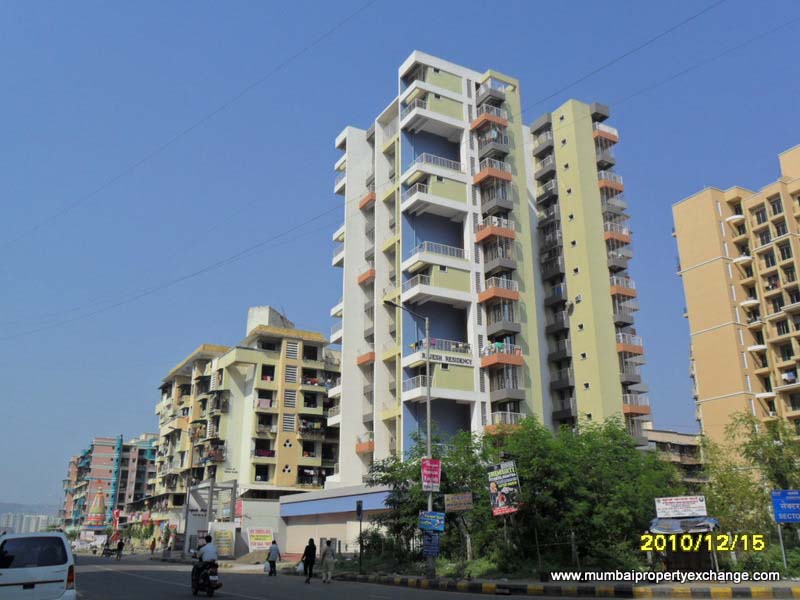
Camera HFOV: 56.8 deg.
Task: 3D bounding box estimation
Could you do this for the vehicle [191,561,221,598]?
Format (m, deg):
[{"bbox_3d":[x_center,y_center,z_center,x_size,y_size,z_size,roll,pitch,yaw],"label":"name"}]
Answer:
[{"bbox_3d":[-5.661,8.033,21.481,0.750,1.100,1.950,11,-21,-31],"label":"vehicle"}]

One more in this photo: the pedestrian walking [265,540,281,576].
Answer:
[{"bbox_3d":[-6.155,12.400,35.720,0.620,1.660,0.420,4,-18,-15],"label":"pedestrian walking"}]

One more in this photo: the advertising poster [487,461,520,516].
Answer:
[{"bbox_3d":[3.587,6.532,25.583,1.075,1.670,0.050,-21,-27,32],"label":"advertising poster"}]

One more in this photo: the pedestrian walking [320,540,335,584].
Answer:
[{"bbox_3d":[-2.910,10.473,29.685,0.550,1.600,0.400,4,-18,-14],"label":"pedestrian walking"}]

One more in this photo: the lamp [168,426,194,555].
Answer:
[{"bbox_3d":[-17.941,15.315,59.592,2.200,10.400,0.300,9,-20,-27],"label":"lamp"}]

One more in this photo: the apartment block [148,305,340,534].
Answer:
[{"bbox_3d":[-21.765,19.551,102.766,15.500,29.000,39.000,9,-20,-27],"label":"apartment block"}]

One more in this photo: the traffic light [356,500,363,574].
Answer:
[{"bbox_3d":[-1.609,9.553,29.763,0.280,2.867,0.350,2,-18,-8],"label":"traffic light"}]

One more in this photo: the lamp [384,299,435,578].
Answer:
[{"bbox_3d":[0.210,5.102,28.294,2.250,10.500,0.300,9,-20,-27],"label":"lamp"}]

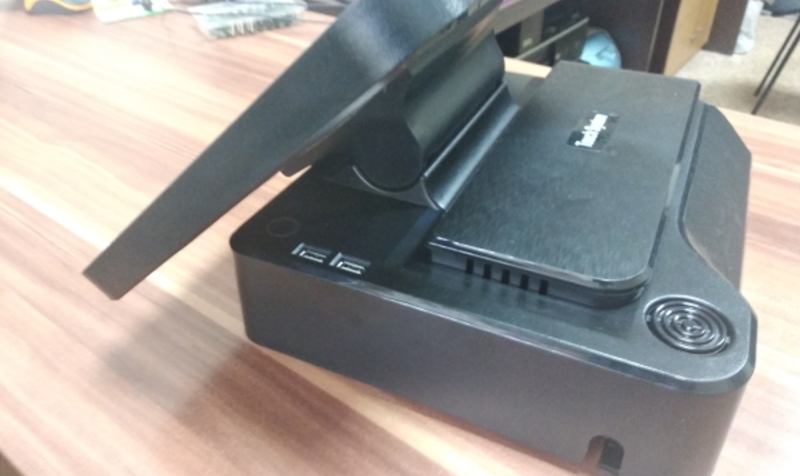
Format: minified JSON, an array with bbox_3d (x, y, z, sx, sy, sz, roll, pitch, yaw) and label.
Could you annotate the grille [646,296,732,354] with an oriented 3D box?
[{"bbox_3d":[0.122,0.037,0.254,0.034,0.004,0.034,16,42,23],"label":"grille"}]

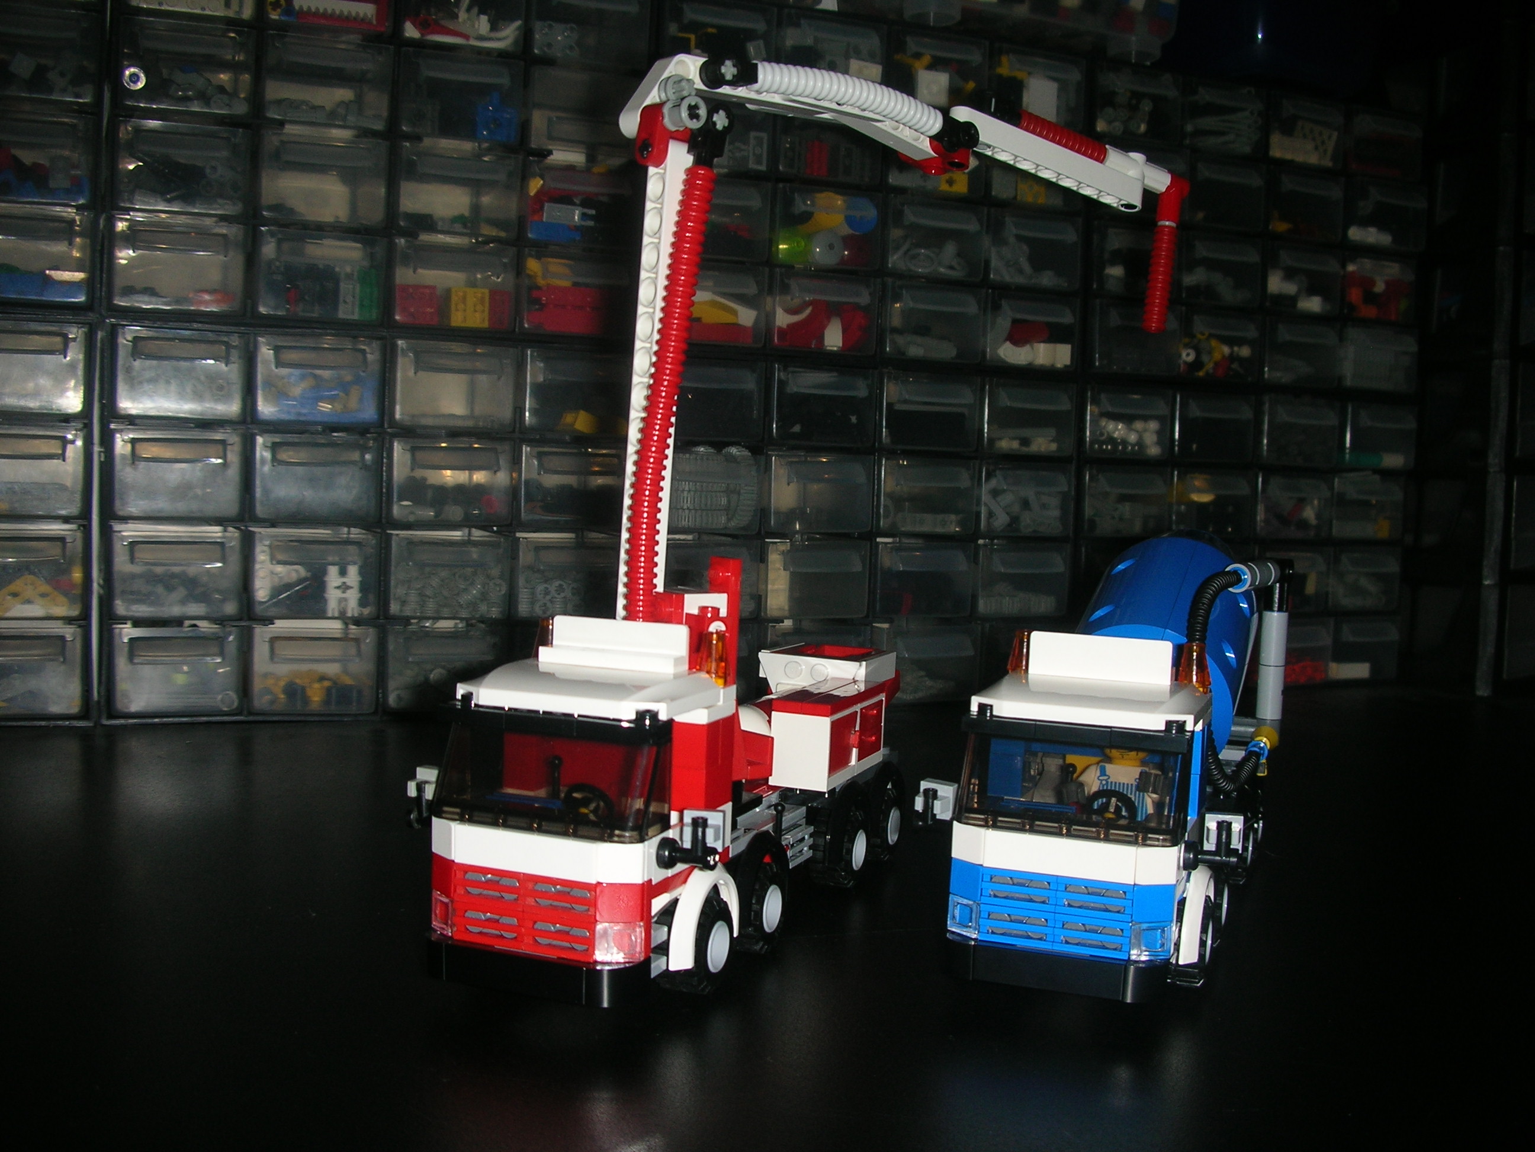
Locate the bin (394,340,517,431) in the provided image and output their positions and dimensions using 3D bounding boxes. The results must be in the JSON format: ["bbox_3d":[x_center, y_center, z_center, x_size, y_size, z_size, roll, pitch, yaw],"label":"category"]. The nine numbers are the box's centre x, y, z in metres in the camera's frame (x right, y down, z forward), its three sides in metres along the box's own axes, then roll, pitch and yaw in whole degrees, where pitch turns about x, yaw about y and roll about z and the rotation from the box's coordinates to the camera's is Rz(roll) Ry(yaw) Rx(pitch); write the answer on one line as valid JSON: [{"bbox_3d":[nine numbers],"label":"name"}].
[{"bbox_3d":[-0.151,-0.085,0.704,0.052,0.035,0.115,0,4,-22],"label":"bin"}]

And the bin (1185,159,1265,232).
[{"bbox_3d":[0.223,-0.206,0.869,0.054,0.037,0.112,0,4,-23],"label":"bin"}]

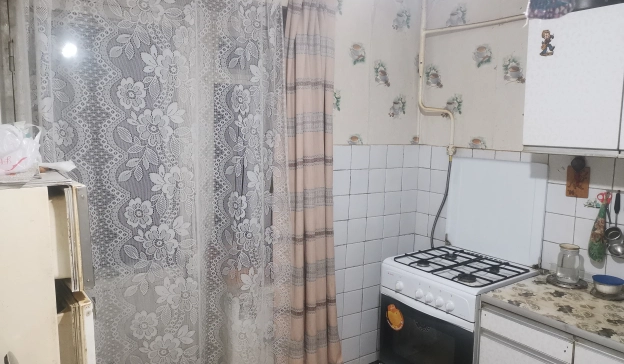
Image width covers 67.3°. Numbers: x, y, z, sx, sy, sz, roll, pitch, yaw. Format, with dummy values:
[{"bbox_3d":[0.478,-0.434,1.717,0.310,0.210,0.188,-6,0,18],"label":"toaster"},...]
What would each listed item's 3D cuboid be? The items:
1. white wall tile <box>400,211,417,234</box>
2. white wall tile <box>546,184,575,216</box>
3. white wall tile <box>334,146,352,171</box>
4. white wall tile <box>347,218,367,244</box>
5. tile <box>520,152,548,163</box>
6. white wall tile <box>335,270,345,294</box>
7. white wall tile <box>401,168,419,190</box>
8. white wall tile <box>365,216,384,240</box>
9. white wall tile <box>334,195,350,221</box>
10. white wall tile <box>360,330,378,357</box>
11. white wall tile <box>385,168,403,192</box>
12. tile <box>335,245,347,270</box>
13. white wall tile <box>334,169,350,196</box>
[{"bbox_3d":[0.638,0.282,3.137,0.150,0.150,0.010,-3,8,-36],"label":"white wall tile"},{"bbox_3d":[1.282,0.086,2.403,0.010,0.150,0.151,-3,8,-37],"label":"white wall tile"},{"bbox_3d":[0.168,-0.142,2.726,0.150,0.150,0.010,-3,8,-36],"label":"white wall tile"},{"bbox_3d":[0.270,0.298,2.870,0.151,0.150,0.010,-3,8,-37],"label":"white wall tile"},{"bbox_3d":[1.195,-0.081,2.508,0.010,0.150,0.151,-3,8,-37],"label":"tile"},{"bbox_3d":[0.141,0.610,2.832,0.150,0.150,0.008,-3,8,-36],"label":"white wall tile"},{"bbox_3d":[0.654,-0.018,3.126,0.150,0.150,0.008,-3,8,-36],"label":"white wall tile"},{"bbox_3d":[0.394,0.295,2.957,0.150,0.150,0.010,-3,8,-36],"label":"white wall tile"},{"bbox_3d":[0.157,0.158,2.761,0.150,0.150,0.010,-3,8,-36],"label":"white wall tile"},{"bbox_3d":[0.365,1.041,3.043,0.148,0.149,0.010,-3,8,-35],"label":"white wall tile"},{"bbox_3d":[0.525,-0.016,3.006,0.148,0.149,0.010,-3,8,-35],"label":"white wall tile"},{"bbox_3d":[0.147,0.459,2.815,0.150,0.150,0.008,-3,8,-36],"label":"tile"},{"bbox_3d":[0.157,0.003,2.745,0.148,0.149,0.010,-3,8,-35],"label":"white wall tile"}]

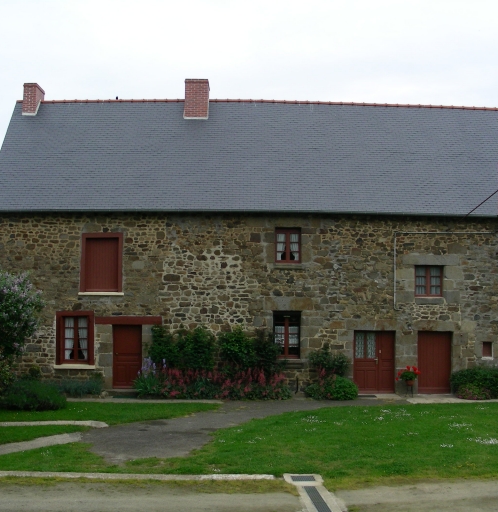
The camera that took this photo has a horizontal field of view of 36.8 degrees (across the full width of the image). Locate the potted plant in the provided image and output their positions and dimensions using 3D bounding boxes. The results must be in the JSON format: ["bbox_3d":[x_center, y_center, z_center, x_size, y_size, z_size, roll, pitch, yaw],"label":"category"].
[{"bbox_3d":[4.747,3.573,22.254,0.700,0.546,0.580,1,-3,-1],"label":"potted plant"}]

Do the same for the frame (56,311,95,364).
[{"bbox_3d":[-5.254,2.479,22.762,1.147,1.613,0.180,1,-3,-1],"label":"frame"}]

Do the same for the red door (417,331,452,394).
[{"bbox_3d":[5.900,3.380,23.770,1.117,2.000,0.120,1,-3,-1],"label":"red door"}]

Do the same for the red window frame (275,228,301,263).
[{"bbox_3d":[1.250,-0.326,23.846,0.844,1.099,0.120,1,-3,-1],"label":"red window frame"}]

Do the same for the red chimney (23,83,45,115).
[{"bbox_3d":[-7.854,-5.562,27.314,0.490,1.180,1.050,1,-3,-1],"label":"red chimney"}]

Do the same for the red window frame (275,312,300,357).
[{"bbox_3d":[1.220,2.503,23.729,0.855,1.521,0.130,1,-3,-1],"label":"red window frame"}]

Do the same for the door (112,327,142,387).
[{"bbox_3d":[-3.702,3.072,22.864,0.912,1.954,0.100,1,-3,-1],"label":"door"}]

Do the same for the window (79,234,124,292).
[{"bbox_3d":[-4.645,0.221,23.638,1.348,1.894,0.160,1,-3,-1],"label":"window"}]

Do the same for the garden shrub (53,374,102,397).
[{"bbox_3d":[-5.252,3.965,22.932,1.531,0.674,0.750,1,-3,-1],"label":"garden shrub"}]

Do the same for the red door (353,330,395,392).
[{"bbox_3d":[3.978,3.360,23.736,1.331,1.997,0.120,1,-3,-1],"label":"red door"}]

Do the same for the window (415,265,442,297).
[{"bbox_3d":[5.533,0.787,23.094,0.895,0.983,0.140,1,-3,-1],"label":"window"}]

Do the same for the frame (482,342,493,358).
[{"bbox_3d":[7.306,2.898,22.993,0.308,0.488,0.100,1,-3,-1],"label":"frame"}]

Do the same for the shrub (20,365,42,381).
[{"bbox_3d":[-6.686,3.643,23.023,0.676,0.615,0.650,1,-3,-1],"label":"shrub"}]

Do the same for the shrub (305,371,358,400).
[{"bbox_3d":[2.443,3.831,22.109,1.582,0.835,1.100,1,-3,-1],"label":"shrub"}]

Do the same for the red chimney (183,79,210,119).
[{"bbox_3d":[-1.817,-5.399,26.417,0.821,1.370,1.100,1,-3,-1],"label":"red chimney"}]

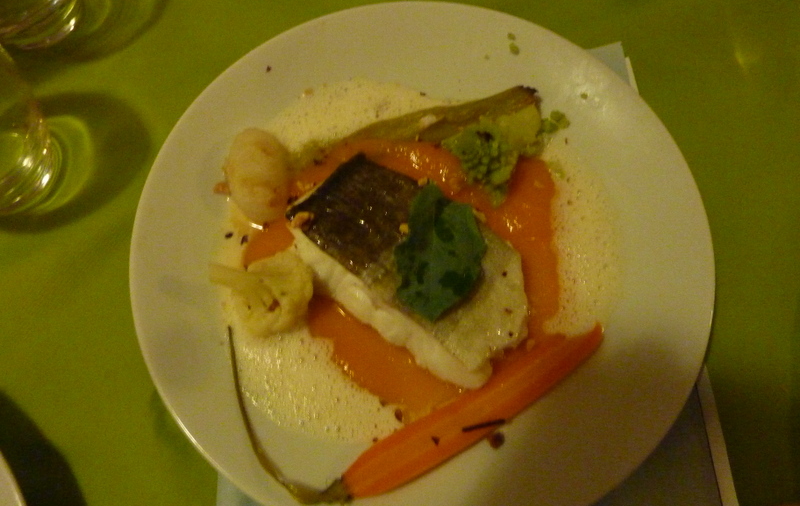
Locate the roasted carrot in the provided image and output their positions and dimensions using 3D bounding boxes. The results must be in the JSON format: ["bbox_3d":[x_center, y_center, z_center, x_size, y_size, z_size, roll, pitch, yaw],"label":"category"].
[{"bbox_3d":[0.031,0.070,0.249,0.138,0.018,0.021,-29,73,-6],"label":"roasted carrot"}]

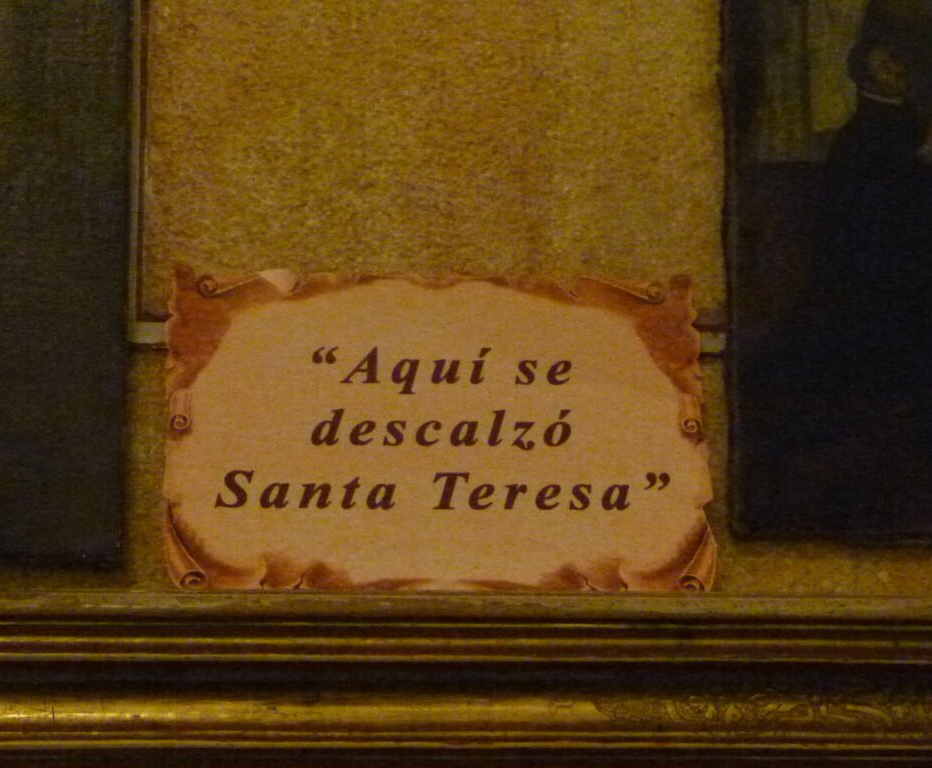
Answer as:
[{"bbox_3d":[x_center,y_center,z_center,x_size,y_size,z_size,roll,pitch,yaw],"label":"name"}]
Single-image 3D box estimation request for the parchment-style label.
[{"bbox_3d":[-0.013,0.025,1.140,0.280,0.173,0.004,0,-19,-4],"label":"parchment-style label"}]

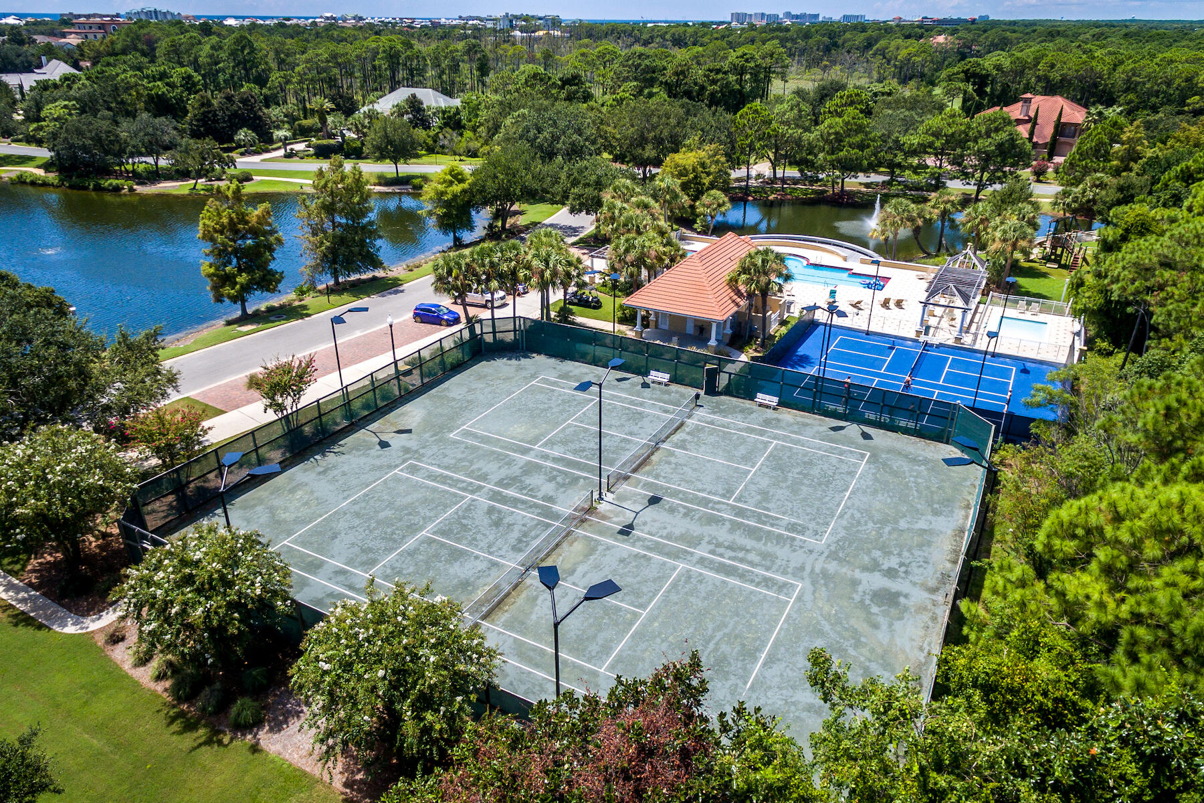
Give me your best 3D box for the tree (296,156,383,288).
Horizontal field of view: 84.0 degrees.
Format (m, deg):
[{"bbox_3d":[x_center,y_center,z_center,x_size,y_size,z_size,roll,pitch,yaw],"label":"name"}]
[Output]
[{"bbox_3d":[-26.995,-18.222,68.917,8.600,13.460,8.300,-11,32,-19],"label":"tree"}]

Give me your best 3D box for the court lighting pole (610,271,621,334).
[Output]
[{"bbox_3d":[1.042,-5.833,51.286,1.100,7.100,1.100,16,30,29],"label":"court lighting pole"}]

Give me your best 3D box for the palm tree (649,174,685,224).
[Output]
[{"bbox_3d":[8.540,-26.140,87.230,4.400,6.630,4.400,3,30,4],"label":"palm tree"}]

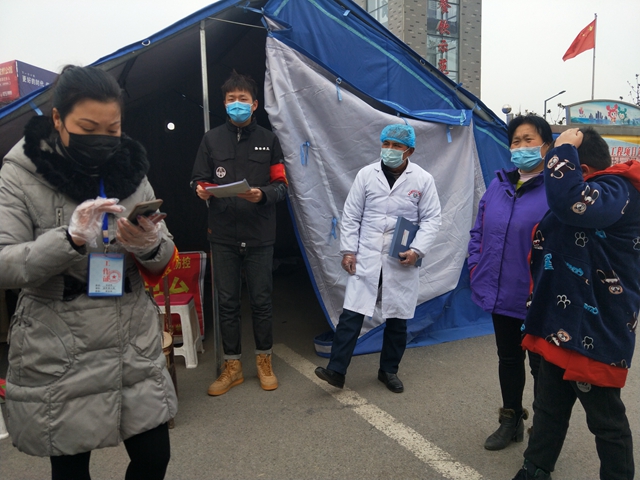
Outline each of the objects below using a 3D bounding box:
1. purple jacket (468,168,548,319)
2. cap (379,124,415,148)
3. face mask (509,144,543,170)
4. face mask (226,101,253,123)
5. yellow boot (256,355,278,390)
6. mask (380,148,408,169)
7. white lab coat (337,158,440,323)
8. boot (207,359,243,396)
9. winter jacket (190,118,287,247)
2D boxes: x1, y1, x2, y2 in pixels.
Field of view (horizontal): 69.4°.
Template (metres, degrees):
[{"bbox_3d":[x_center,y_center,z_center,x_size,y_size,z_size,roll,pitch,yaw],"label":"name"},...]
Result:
[{"bbox_3d":[0.879,0.016,2.110,0.330,0.680,0.470,-7,10,-43],"label":"purple jacket"},{"bbox_3d":[0.465,-0.611,2.740,0.200,0.150,0.230,6,9,42],"label":"cap"},{"bbox_3d":[0.885,-0.353,1.990,0.140,0.115,0.090,6,10,44],"label":"face mask"},{"bbox_3d":[-0.438,-0.695,2.500,0.140,0.120,0.090,-1,7,-4],"label":"face mask"},{"bbox_3d":[-0.315,0.788,2.750,0.110,0.160,0.275,-3,7,-15],"label":"yellow boot"},{"bbox_3d":[0.420,-0.466,2.660,0.140,0.115,0.090,6,10,43],"label":"mask"},{"bbox_3d":[0.426,0.003,2.790,0.580,0.950,0.370,2,8,24],"label":"white lab coat"},{"bbox_3d":[-0.564,0.818,2.730,0.275,0.160,0.110,-8,10,-44],"label":"boot"},{"bbox_3d":[-0.451,-0.316,2.560,0.530,0.720,0.380,0,7,2],"label":"winter jacket"}]

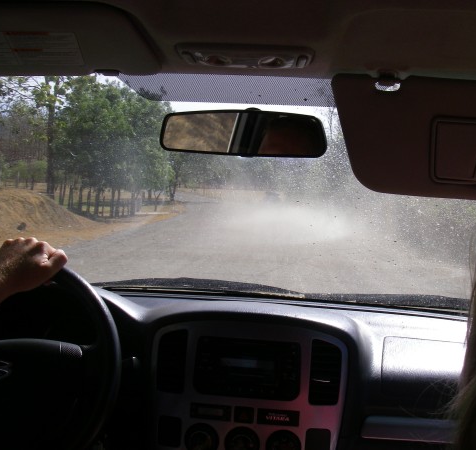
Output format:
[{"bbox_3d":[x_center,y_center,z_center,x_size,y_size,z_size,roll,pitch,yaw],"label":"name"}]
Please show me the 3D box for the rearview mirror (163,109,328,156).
[{"bbox_3d":[0.011,-0.126,0.912,0.245,0.062,0.045,5,9,23],"label":"rearview mirror"}]

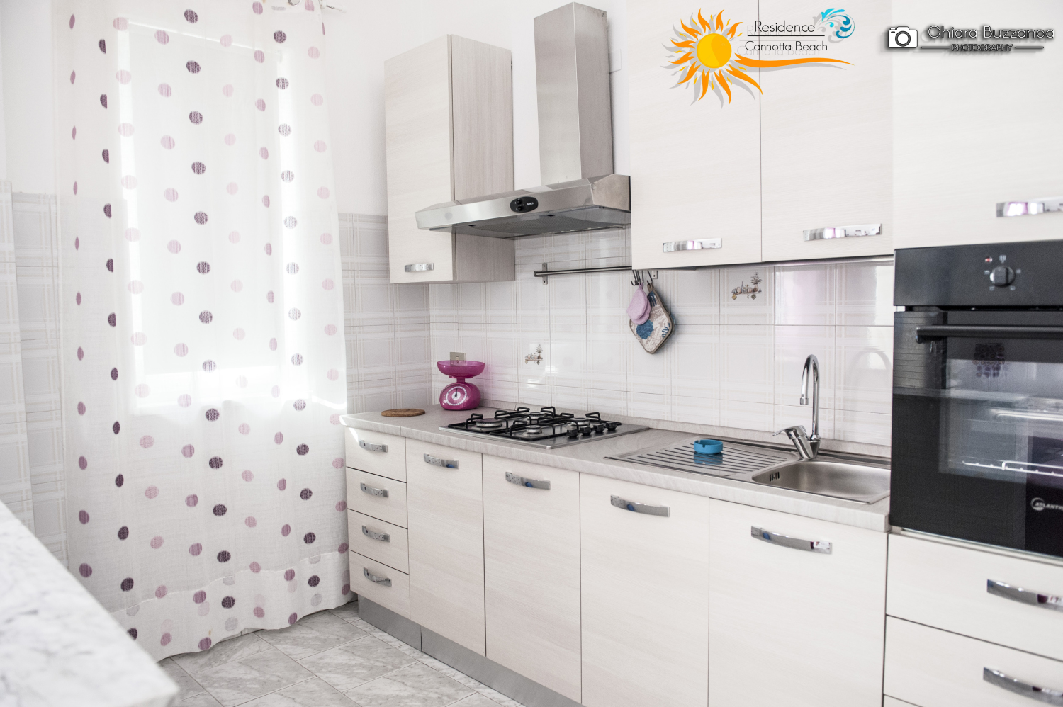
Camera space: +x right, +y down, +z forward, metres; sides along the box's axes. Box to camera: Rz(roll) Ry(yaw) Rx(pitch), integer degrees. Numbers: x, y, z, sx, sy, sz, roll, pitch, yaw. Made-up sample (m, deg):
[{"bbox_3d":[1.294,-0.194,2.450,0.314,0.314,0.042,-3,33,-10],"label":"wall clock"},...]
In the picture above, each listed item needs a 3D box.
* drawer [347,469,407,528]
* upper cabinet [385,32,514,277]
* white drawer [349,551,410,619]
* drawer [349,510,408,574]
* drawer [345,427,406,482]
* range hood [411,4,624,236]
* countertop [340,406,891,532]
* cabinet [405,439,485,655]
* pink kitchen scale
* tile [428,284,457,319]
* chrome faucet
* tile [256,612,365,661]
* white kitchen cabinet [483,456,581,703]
[{"bbox_3d":[-0.504,0.591,3.130,0.437,0.187,0.471,3,5,44],"label":"drawer"},{"bbox_3d":[-0.353,-0.791,3.071,0.432,0.963,0.351,3,5,44],"label":"upper cabinet"},{"bbox_3d":[-0.485,0.952,3.136,0.433,0.182,0.468,3,5,44],"label":"white drawer"},{"bbox_3d":[-0.488,0.768,3.124,0.433,0.183,0.468,3,5,44],"label":"drawer"},{"bbox_3d":[-0.490,0.398,3.087,0.433,0.180,0.475,3,5,44],"label":"drawer"},{"bbox_3d":[0.051,-0.859,2.551,0.867,0.793,0.531,3,5,44],"label":"range hood"},{"bbox_3d":[0.162,0.313,2.510,2.224,0.039,0.572,3,5,44],"label":"countertop"},{"bbox_3d":[-0.140,0.689,2.845,0.450,0.736,0.553,3,5,44],"label":"cabinet"},{"bbox_3d":[-0.329,0.144,3.363,0.205,0.220,0.195,2,5,41],"label":"pink kitchen scale"},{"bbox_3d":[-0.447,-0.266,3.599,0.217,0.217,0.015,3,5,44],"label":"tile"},{"bbox_3d":[0.803,0.162,2.141,0.169,0.305,0.072,-4,5,-40],"label":"chrome faucet"},{"bbox_3d":[-0.925,1.211,3.020,0.335,0.013,0.322,3,5,44],"label":"tile"},{"bbox_3d":[0.180,0.714,2.561,0.443,0.738,0.584,3,5,44],"label":"white kitchen cabinet"}]

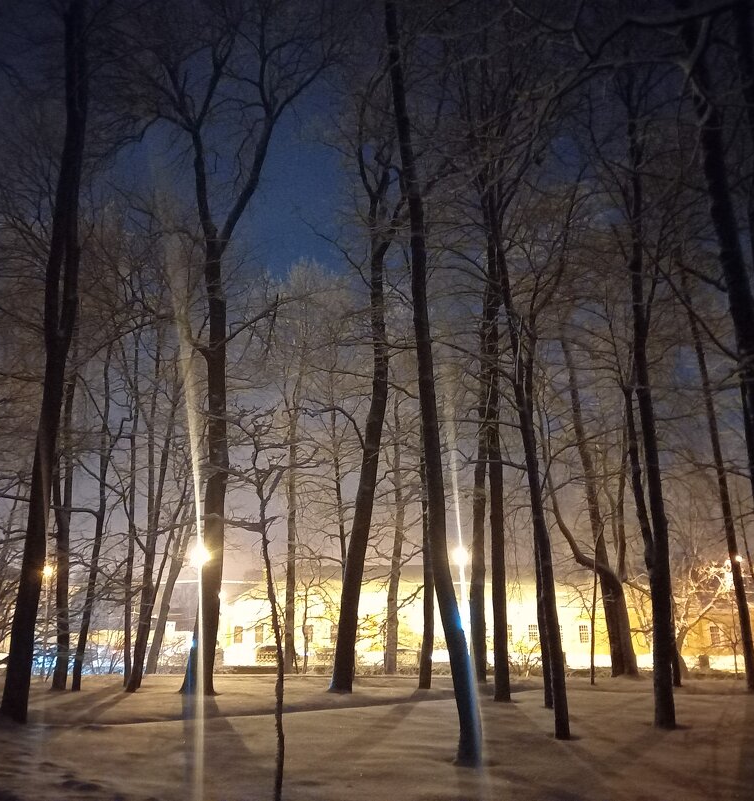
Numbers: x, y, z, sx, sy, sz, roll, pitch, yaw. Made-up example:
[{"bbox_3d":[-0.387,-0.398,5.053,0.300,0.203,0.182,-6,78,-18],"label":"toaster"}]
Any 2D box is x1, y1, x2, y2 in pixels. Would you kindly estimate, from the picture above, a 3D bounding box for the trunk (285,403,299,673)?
[{"bbox_3d":[-3.696,5.819,33.873,0.400,11.571,0.370,1,-17,-6],"label":"trunk"}]

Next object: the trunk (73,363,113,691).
[{"bbox_3d":[-8.889,3.440,24.091,0.360,10.492,0.290,5,-17,-19],"label":"trunk"}]

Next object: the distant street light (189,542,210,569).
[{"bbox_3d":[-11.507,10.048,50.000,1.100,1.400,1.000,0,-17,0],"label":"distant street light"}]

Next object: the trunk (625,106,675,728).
[{"bbox_3d":[5.360,-0.370,15.297,0.420,12.737,0.380,-3,-17,19],"label":"trunk"}]

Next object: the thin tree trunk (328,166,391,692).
[{"bbox_3d":[-0.308,0.289,23.862,0.680,16.437,0.600,5,-17,-1],"label":"thin tree trunk"}]

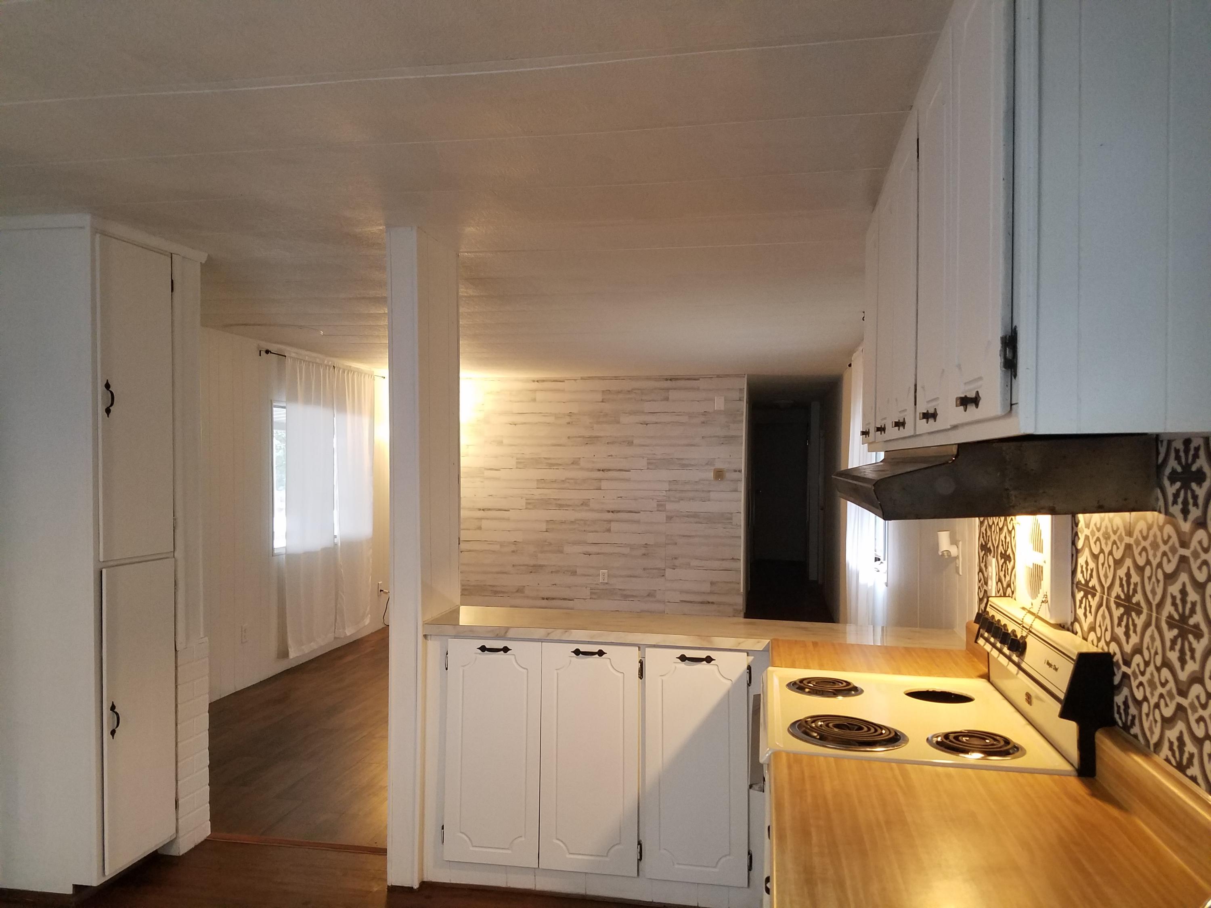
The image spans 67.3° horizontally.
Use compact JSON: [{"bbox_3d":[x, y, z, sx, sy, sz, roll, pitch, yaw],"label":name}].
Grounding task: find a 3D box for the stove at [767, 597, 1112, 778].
[{"bbox_3d":[0.712,0.953,2.209,0.688,1.131,0.764,0,0,10],"label":"stove"}]

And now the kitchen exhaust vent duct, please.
[{"bbox_3d":[0.810,0.049,2.131,0.472,0.143,1.085,0,0,10],"label":"kitchen exhaust vent duct"}]

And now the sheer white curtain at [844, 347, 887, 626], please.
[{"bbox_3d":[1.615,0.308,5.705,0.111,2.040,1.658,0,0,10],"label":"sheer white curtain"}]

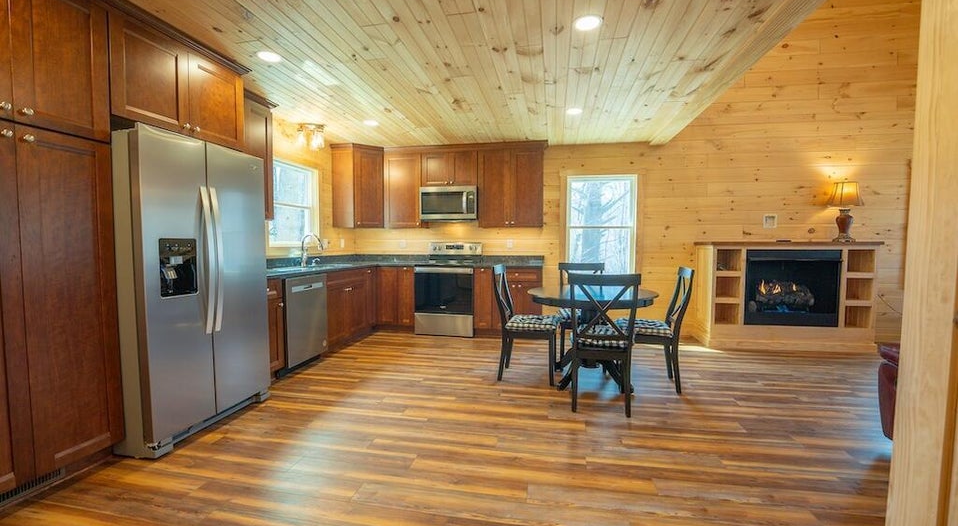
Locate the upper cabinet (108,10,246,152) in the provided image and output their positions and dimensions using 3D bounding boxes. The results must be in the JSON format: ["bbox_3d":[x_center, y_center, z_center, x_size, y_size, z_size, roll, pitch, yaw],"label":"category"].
[{"bbox_3d":[-2.117,-1.057,2.377,0.602,0.525,0.890,1,3,10],"label":"upper cabinet"}]

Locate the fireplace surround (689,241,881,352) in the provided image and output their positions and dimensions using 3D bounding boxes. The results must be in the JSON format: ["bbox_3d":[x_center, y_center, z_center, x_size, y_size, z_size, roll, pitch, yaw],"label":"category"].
[{"bbox_3d":[3.505,0.363,4.341,1.690,1.199,0.488,1,3,11],"label":"fireplace surround"}]

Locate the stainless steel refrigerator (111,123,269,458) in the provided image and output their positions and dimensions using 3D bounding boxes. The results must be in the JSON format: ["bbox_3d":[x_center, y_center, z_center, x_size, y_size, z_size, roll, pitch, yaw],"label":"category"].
[{"bbox_3d":[-2.041,0.151,2.490,0.799,1.801,0.873,1,3,11],"label":"stainless steel refrigerator"}]

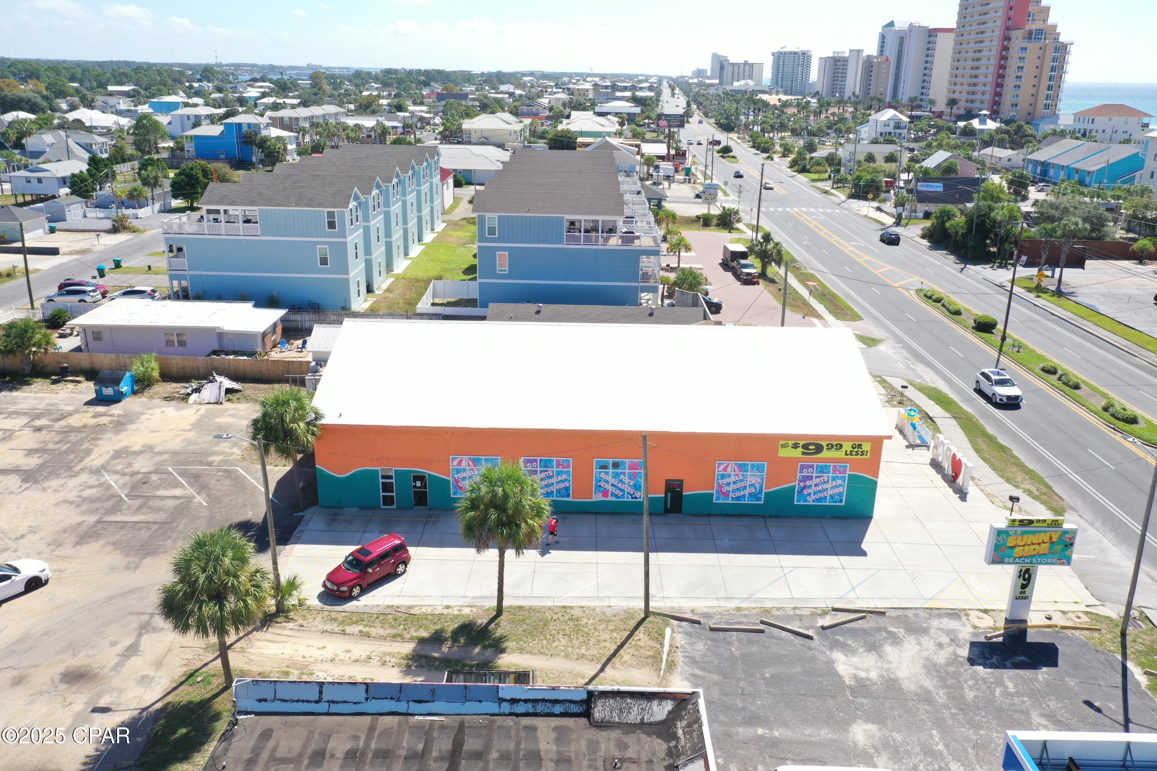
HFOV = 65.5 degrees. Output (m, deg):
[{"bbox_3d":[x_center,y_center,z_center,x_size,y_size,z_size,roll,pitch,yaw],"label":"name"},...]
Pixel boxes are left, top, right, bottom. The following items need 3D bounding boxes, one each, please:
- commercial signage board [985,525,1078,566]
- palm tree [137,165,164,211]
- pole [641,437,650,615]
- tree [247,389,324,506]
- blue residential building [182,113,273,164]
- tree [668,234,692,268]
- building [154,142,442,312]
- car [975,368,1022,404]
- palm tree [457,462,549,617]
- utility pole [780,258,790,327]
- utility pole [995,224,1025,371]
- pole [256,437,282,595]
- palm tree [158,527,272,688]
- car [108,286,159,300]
[{"bbox_3d":[20.682,7.289,41.116,3.781,1.920,0.448,1,19,0],"label":"commercial signage board"},{"bbox_3d":[-73.811,-34.104,155.088,4.378,7.363,4.378,1,19,0],"label":"palm tree"},{"bbox_3d":[3.038,6.465,40.426,0.279,9.154,0.279,-2,19,1],"label":"pole"},{"bbox_3d":[-15.608,3.495,48.806,3.918,6.940,3.918,1,19,0],"label":"tree"},{"bbox_3d":[-89.131,-63.026,229.492,19.000,11.400,9.500,1,19,0],"label":"blue residential building"},{"bbox_3d":[13.159,-17.338,116.483,3.085,4.229,3.085,1,19,0],"label":"tree"},{"bbox_3d":[-32.338,-23.806,120.723,19.104,12.040,61.988,1,19,0],"label":"building"},{"bbox_3d":[33.695,-0.063,71.872,1.920,1.670,4.700,1,19,0],"label":"car"},{"bbox_3d":[-3.324,6.867,39.203,4.054,7.257,4.054,1,19,0],"label":"palm tree"},{"bbox_3d":[18.321,-6.895,80.132,0.300,8.498,0.300,1,19,0],"label":"utility pole"},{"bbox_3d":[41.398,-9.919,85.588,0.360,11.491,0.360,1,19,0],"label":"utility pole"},{"bbox_3d":[-13.954,6.356,40.465,0.279,8.756,0.279,1,19,0],"label":"pole"},{"bbox_3d":[-13.651,8.681,34.294,3.964,6.746,3.964,1,19,0],"label":"palm tree"},{"bbox_3d":[-46.334,-9.382,93.757,4.600,1.660,1.860,1,19,-1],"label":"car"}]

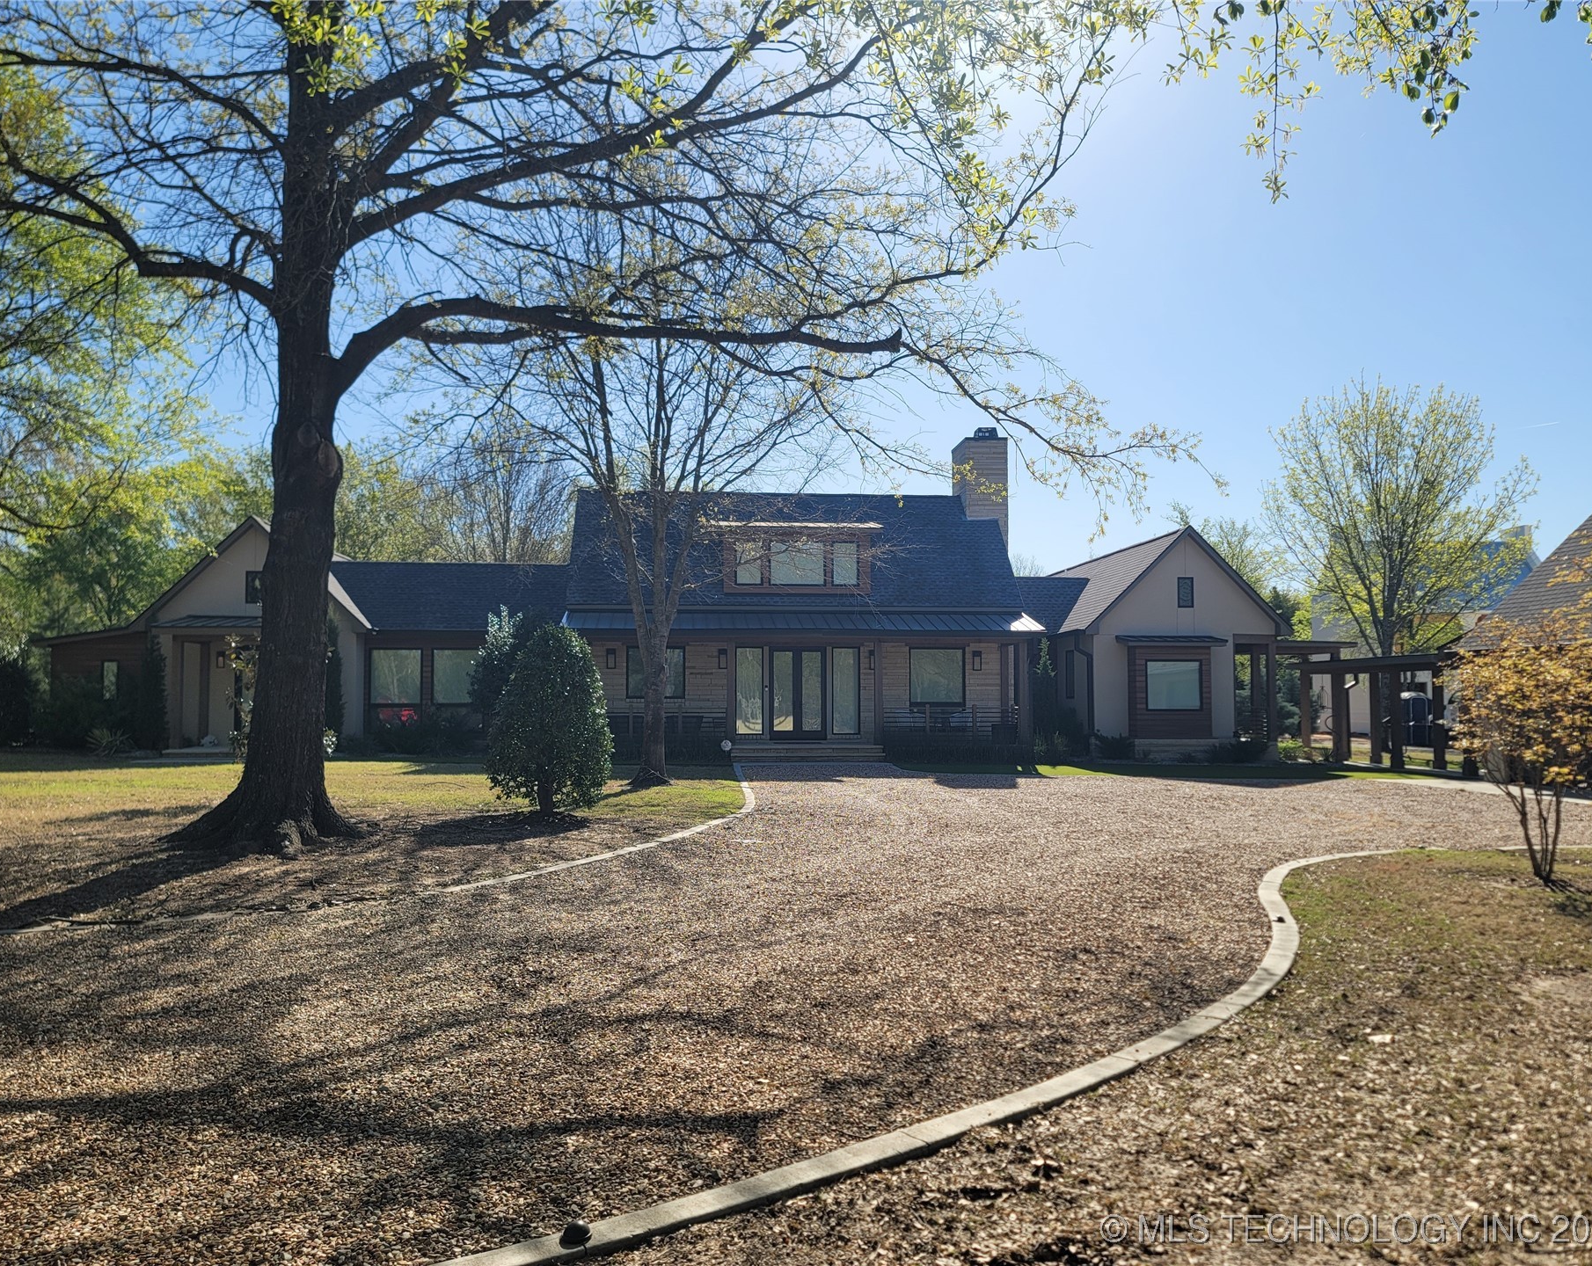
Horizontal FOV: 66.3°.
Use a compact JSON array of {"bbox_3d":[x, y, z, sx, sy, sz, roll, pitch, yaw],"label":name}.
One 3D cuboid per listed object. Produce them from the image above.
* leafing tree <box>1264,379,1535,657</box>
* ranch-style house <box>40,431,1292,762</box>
[{"bbox_3d":[20.192,-2.353,41.206,8.060,12.650,7.650,-2,-4,26],"label":"leafing tree"},{"bbox_3d":[-2.959,-1.263,34.716,29.250,9.350,13.600,0,-3,-6],"label":"ranch-style house"}]

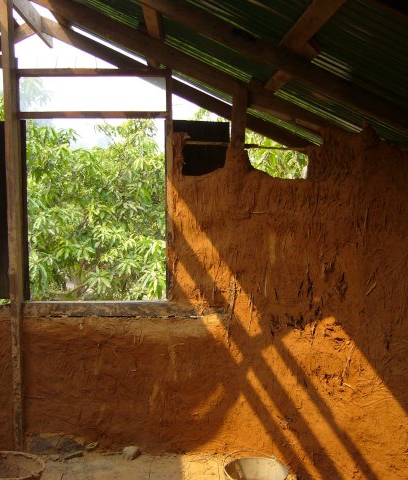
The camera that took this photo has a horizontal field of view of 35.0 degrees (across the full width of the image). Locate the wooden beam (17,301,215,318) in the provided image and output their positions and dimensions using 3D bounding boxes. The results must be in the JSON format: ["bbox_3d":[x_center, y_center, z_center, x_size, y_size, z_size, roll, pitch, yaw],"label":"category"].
[{"bbox_3d":[-0.479,0.406,3.760,1.145,0.086,0.090,0,3,0],"label":"wooden beam"}]

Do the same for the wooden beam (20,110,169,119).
[{"bbox_3d":[-0.629,-0.720,3.720,0.855,0.040,0.060,0,3,0],"label":"wooden beam"}]

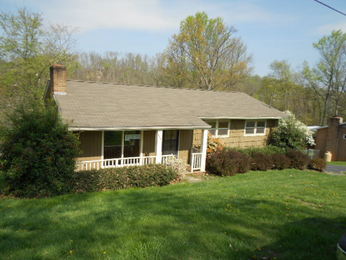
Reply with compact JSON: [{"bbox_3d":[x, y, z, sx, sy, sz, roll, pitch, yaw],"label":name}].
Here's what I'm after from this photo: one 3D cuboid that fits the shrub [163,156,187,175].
[{"bbox_3d":[0.198,1.758,11.622,1.000,0.860,0.900,-1,8,-30],"label":"shrub"}]

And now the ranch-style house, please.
[{"bbox_3d":[-0.186,-0.944,17.379,14.490,4.920,10.560,-1,8,-30],"label":"ranch-style house"}]

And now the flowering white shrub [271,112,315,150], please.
[{"bbox_3d":[7.594,0.421,16.519,2.600,2.950,2.400,-1,8,-30],"label":"flowering white shrub"}]

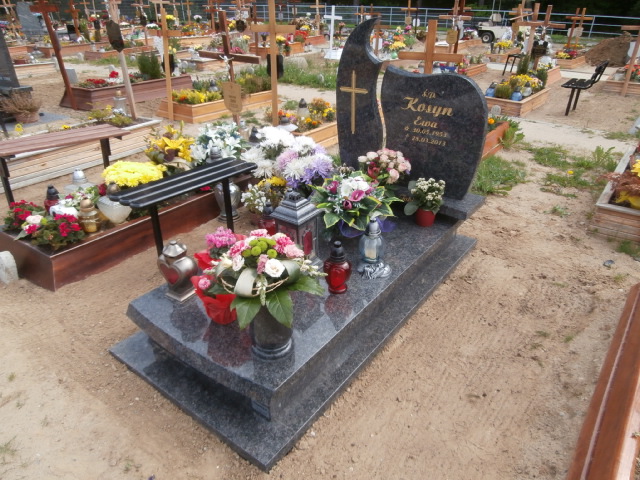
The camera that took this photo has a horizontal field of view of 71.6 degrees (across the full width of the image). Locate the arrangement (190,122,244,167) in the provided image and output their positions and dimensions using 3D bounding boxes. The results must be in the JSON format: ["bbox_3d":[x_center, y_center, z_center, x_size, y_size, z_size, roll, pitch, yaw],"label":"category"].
[{"bbox_3d":[-0.848,-0.798,3.670,0.420,0.390,0.360,-7,28,-11],"label":"arrangement"}]

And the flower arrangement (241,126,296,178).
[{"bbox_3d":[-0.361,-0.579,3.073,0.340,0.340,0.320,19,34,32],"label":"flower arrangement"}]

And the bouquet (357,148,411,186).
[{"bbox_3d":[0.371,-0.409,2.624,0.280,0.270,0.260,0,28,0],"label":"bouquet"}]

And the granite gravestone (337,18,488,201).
[{"bbox_3d":[0.559,-0.834,2.803,1.030,1.016,0.090,18,33,33],"label":"granite gravestone"}]

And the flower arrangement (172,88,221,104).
[{"bbox_3d":[-1.928,-2.187,6.797,0.700,0.200,0.450,18,33,33],"label":"flower arrangement"}]

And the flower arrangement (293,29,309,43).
[{"bbox_3d":[-0.690,-7.236,15.700,0.550,0.500,0.500,-2,27,-2],"label":"flower arrangement"}]

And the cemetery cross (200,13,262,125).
[{"bbox_3d":[-0.758,-1.247,3.908,0.720,1.360,0.110,18,33,33],"label":"cemetery cross"}]

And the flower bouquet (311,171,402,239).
[{"bbox_3d":[0.222,-0.199,2.608,0.480,0.330,0.420,2,27,5],"label":"flower bouquet"}]

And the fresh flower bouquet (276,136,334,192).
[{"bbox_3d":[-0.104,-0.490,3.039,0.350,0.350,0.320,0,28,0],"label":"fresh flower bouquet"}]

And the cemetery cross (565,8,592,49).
[{"bbox_3d":[9.584,-7.740,16.200,0.700,1.350,0.100,18,33,33],"label":"cemetery cross"}]

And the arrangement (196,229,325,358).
[{"bbox_3d":[-0.192,0.223,1.653,0.430,0.460,0.410,-5,27,-7],"label":"arrangement"}]

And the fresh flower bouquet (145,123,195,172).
[{"bbox_3d":[-1.213,-0.746,3.577,0.390,0.390,0.340,-10,28,-17],"label":"fresh flower bouquet"}]

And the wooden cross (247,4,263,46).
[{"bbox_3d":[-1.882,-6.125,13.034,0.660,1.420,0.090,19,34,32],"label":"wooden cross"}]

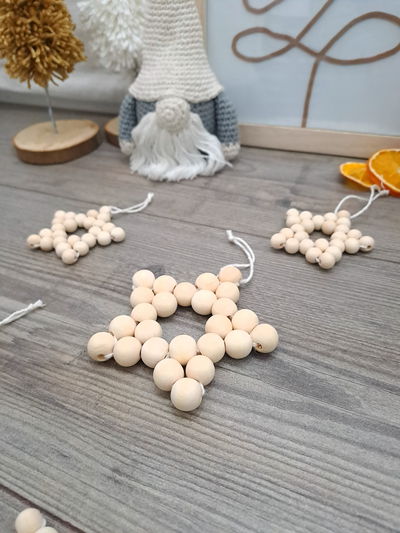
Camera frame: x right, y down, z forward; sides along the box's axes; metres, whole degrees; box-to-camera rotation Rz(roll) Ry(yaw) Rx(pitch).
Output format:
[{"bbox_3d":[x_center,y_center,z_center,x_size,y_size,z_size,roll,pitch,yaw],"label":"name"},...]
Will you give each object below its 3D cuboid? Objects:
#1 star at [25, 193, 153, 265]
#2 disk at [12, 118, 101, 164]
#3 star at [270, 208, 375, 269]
[{"bbox_3d":[-0.083,-0.035,0.295,0.067,0.010,0.099,7,40,14],"label":"star"},{"bbox_3d":[-0.161,-0.144,0.437,0.098,0.013,0.101,-5,39,0],"label":"disk"},{"bbox_3d":[0.082,-0.020,0.259,0.067,0.010,0.064,2,39,9],"label":"star"}]

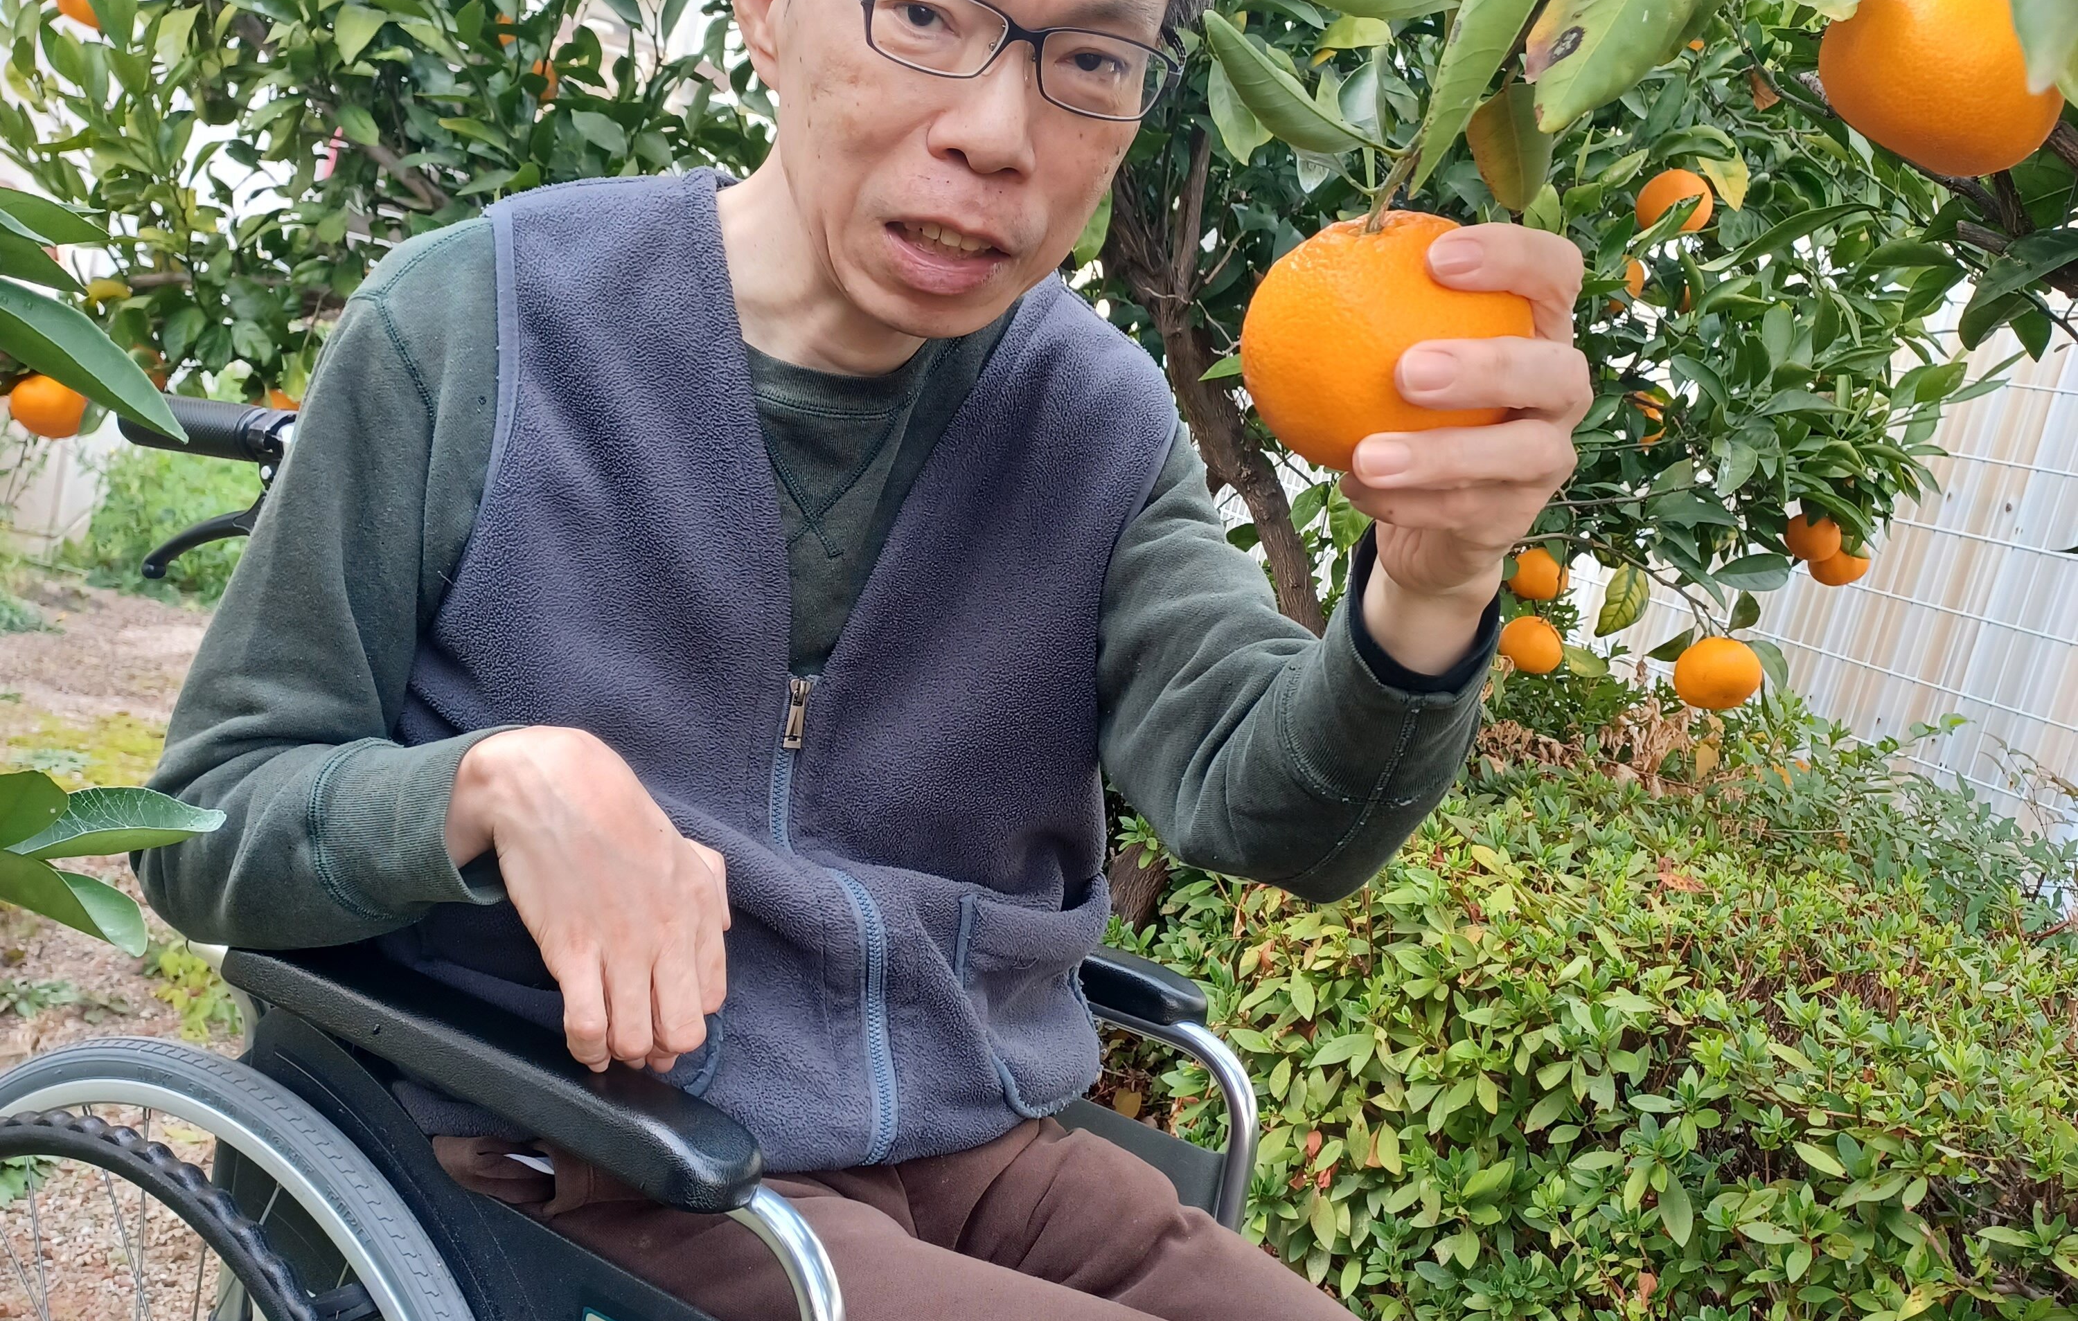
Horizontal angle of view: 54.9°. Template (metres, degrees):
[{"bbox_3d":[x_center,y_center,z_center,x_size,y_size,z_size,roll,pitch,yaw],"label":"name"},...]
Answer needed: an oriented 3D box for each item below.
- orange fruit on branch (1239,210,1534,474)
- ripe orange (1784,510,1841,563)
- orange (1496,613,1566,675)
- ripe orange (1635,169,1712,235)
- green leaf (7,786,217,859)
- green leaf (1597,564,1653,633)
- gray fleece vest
[{"bbox_3d":[0.093,-0.085,0.535,0.077,0.067,0.077,8,14,0],"label":"orange fruit on branch"},{"bbox_3d":[0.967,-0.155,2.500,0.070,0.062,0.070,13,11,0],"label":"ripe orange"},{"bbox_3d":[0.555,-0.018,2.250,0.070,0.064,0.070,13,11,0],"label":"orange"},{"bbox_3d":[0.533,-0.384,1.680,0.066,0.058,0.066,13,14,15],"label":"ripe orange"},{"bbox_3d":[-0.277,0.049,0.600,0.064,0.021,0.030,8,12,-4],"label":"green leaf"},{"bbox_3d":[0.438,-0.047,1.500,0.036,0.056,0.022,26,6,8],"label":"green leaf"},{"bbox_3d":[-0.126,0.001,0.960,0.375,0.490,0.260,-4,18,-21],"label":"gray fleece vest"}]

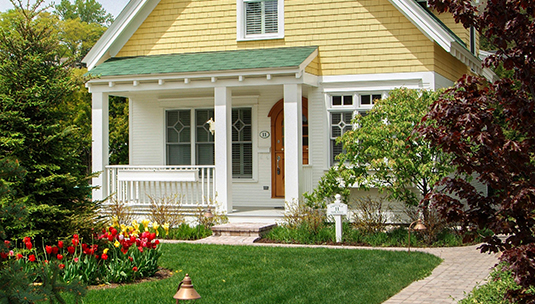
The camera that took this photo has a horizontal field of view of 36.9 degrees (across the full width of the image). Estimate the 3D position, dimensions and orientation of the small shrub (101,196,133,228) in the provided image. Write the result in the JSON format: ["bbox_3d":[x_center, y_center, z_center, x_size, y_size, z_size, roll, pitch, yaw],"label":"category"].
[{"bbox_3d":[-3.093,1.249,16.400,0.660,0.680,0.640,0,0,0],"label":"small shrub"}]

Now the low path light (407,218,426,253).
[{"bbox_3d":[2.364,1.322,12.600,0.280,0.540,0.200,0,0,10],"label":"low path light"}]

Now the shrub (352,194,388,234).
[{"bbox_3d":[1.968,1.194,15.300,0.700,0.780,0.680,-1,0,21],"label":"shrub"}]

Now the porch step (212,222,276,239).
[{"bbox_3d":[-0.452,1.495,15.330,1.000,0.170,1.000,-1,0,21],"label":"porch step"}]

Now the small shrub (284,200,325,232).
[{"bbox_3d":[0.702,1.224,15.200,0.840,0.640,0.750,-1,0,21],"label":"small shrub"}]

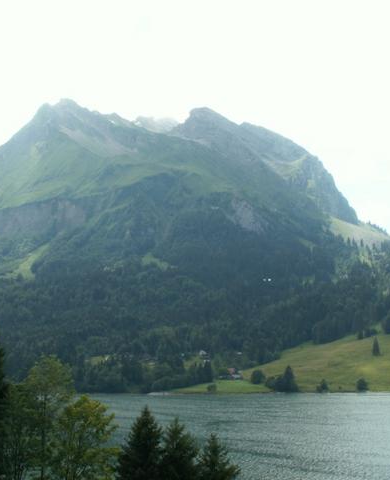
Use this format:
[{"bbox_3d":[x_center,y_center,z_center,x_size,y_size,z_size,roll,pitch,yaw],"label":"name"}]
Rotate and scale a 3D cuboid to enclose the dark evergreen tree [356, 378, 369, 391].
[{"bbox_3d":[144.188,124.671,620.000,10.000,11.300,10.000,0,-10,0],"label":"dark evergreen tree"}]

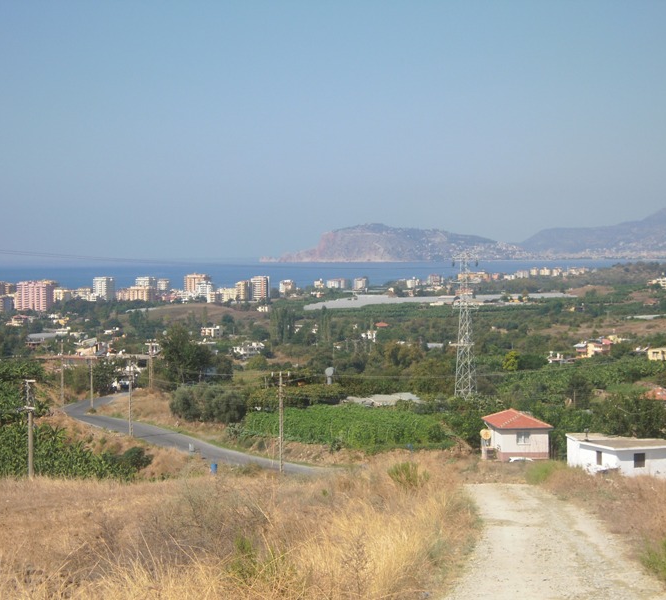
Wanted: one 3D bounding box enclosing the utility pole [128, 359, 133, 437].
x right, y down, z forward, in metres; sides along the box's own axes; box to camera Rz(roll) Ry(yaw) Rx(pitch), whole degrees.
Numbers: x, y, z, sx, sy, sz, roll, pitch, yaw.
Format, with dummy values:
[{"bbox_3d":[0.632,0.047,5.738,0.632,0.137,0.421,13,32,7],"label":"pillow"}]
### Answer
[{"bbox_3d":[-23.329,11.283,216.120,0.500,9.070,0.400,-1,2,0],"label":"utility pole"}]

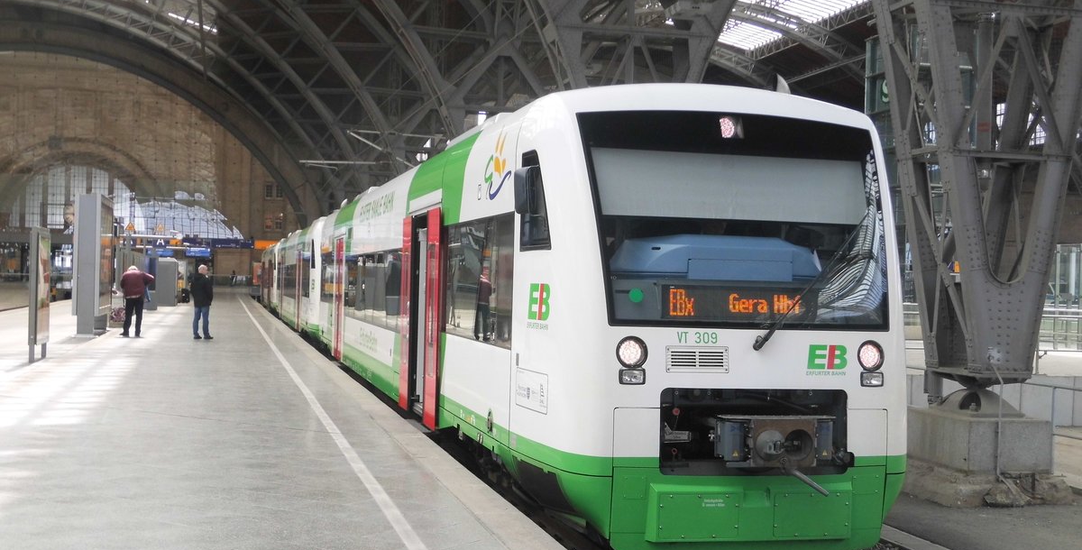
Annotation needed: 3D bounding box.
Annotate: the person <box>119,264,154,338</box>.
[{"bbox_3d":[-9.615,0.611,31.996,0.760,1.690,0.460,2,0,-16],"label":"person"}]

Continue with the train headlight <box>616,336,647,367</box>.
[{"bbox_3d":[0.622,0.533,9.287,0.220,0.215,0.100,2,0,-13],"label":"train headlight"}]

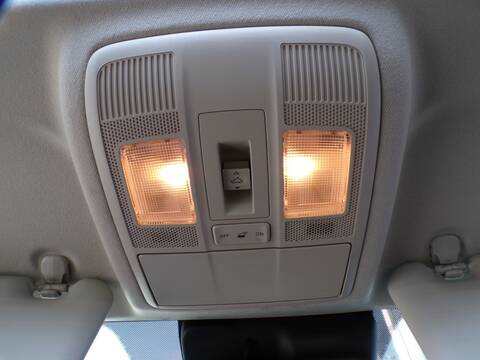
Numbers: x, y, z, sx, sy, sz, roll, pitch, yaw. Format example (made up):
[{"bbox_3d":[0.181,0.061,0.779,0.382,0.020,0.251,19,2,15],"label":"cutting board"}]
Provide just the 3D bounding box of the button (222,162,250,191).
[{"bbox_3d":[-0.003,-0.003,0.252,0.021,0.010,0.020,-3,-65,3],"label":"button"}]

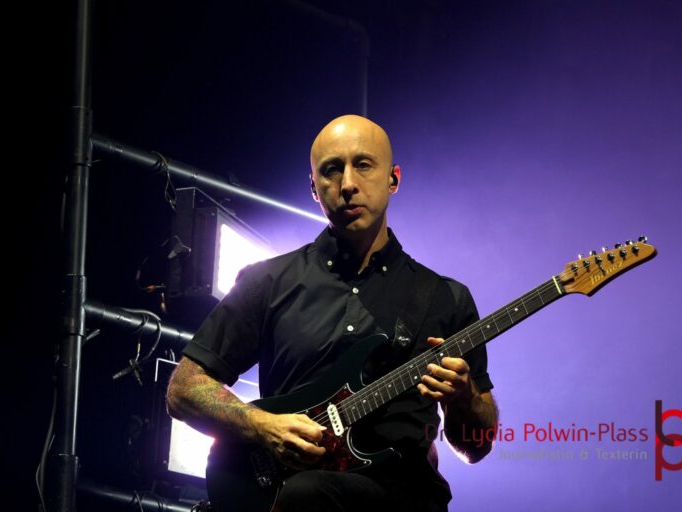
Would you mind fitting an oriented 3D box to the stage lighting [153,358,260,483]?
[{"bbox_3d":[-0.336,0.492,6.956,0.170,0.320,0.520,-16,-24,41],"label":"stage lighting"}]

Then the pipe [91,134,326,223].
[{"bbox_3d":[-0.318,-0.197,7.188,0.052,0.052,1.100,-16,-24,41],"label":"pipe"}]

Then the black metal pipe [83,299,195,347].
[{"bbox_3d":[-0.344,0.250,7.022,0.052,0.052,1.050,-16,-24,41],"label":"black metal pipe"}]

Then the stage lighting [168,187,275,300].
[{"bbox_3d":[-0.317,0.032,7.104,0.160,0.310,0.520,-4,-18,21],"label":"stage lighting"}]

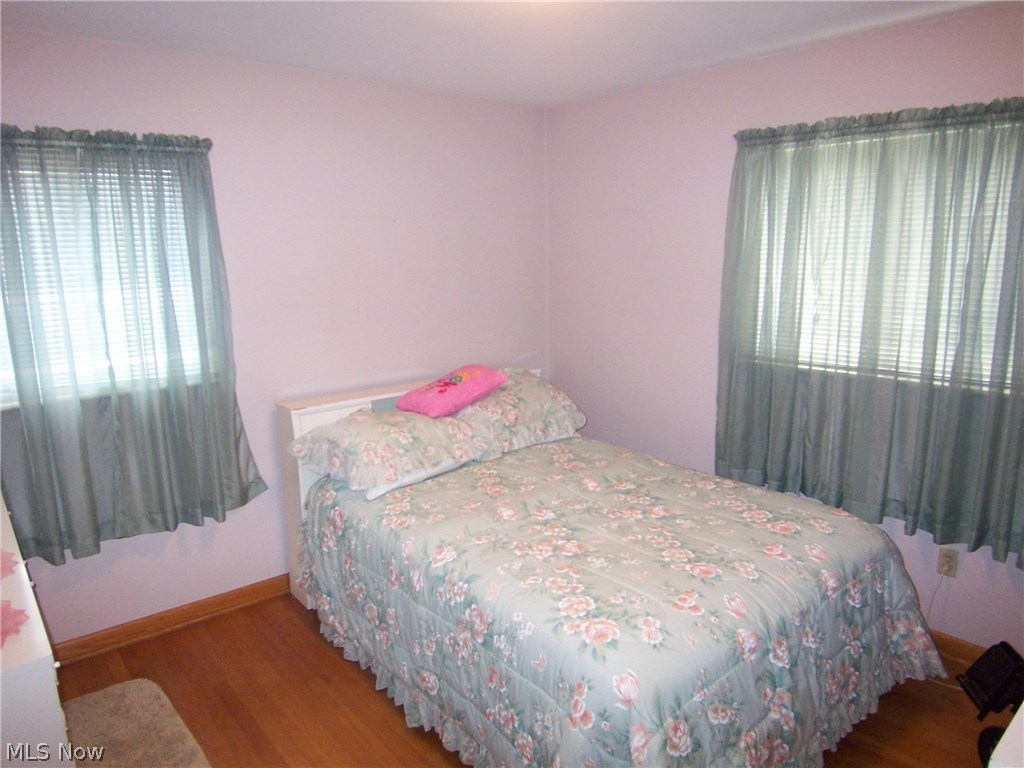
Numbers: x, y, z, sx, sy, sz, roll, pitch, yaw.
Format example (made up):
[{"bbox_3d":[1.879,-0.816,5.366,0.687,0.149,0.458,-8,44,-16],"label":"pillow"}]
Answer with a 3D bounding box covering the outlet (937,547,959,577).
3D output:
[{"bbox_3d":[1.700,0.695,2.650,0.013,0.114,0.070,-10,15,-38],"label":"outlet"}]

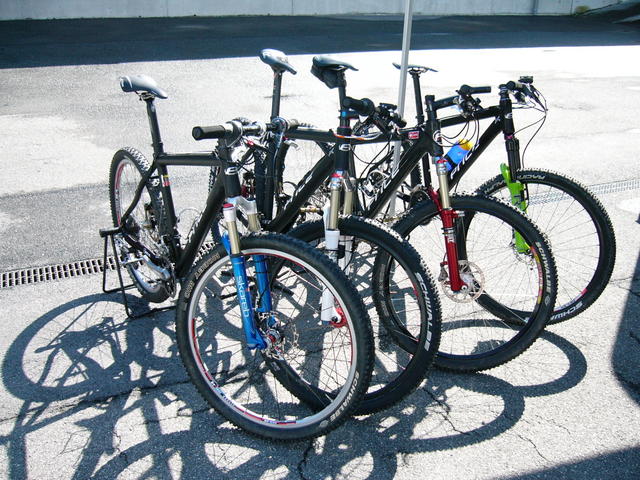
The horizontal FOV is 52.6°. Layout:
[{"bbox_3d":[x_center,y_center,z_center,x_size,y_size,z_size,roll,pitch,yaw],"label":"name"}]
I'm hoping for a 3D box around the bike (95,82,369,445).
[{"bbox_3d":[-0.447,-0.041,2.357,0.530,1.002,1.669,-15,29,-32],"label":"bike"}]

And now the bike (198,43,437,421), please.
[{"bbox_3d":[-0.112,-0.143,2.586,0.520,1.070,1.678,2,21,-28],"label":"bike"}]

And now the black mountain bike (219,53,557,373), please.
[{"bbox_3d":[0.237,-0.228,2.772,0.550,1.072,1.604,-13,28,-29],"label":"black mountain bike"}]

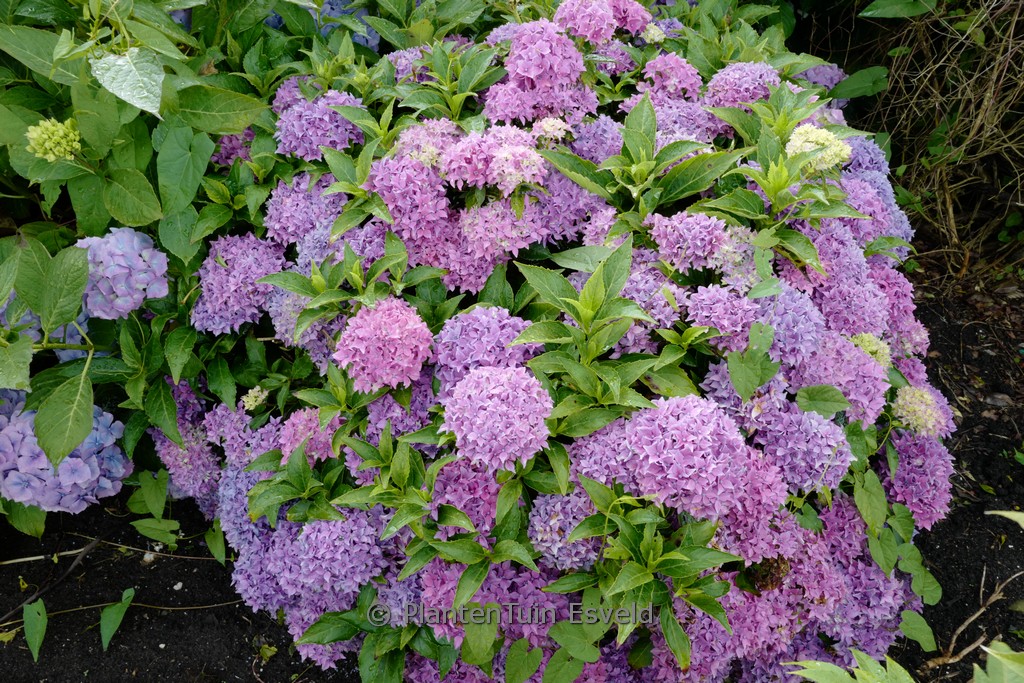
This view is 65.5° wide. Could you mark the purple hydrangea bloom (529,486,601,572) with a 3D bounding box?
[{"bbox_3d":[0.082,0.293,1.250,0.120,0.125,0.120,0,36,0],"label":"purple hydrangea bloom"}]

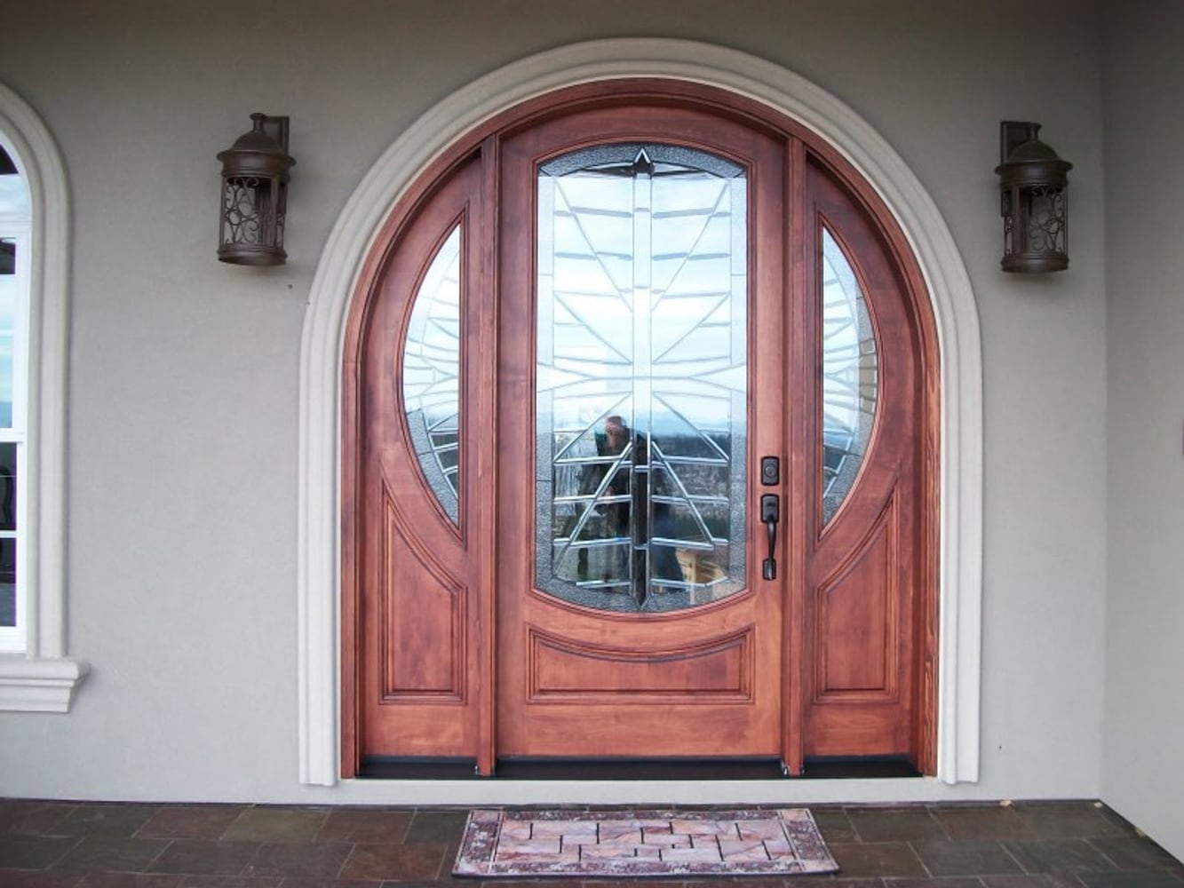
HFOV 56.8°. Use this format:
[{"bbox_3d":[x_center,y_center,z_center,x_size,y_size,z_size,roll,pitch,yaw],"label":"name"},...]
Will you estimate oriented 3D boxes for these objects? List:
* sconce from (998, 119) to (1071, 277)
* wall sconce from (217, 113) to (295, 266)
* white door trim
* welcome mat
[{"bbox_3d":[1.562,-0.876,3.882,0.277,0.572,0.325,0,0,-1],"label":"sconce"},{"bbox_3d":[-1.174,-0.893,3.853,0.277,0.572,0.325,0,0,-1],"label":"wall sconce"},{"bbox_3d":[0.184,-0.116,3.987,2.495,2.715,0.090,0,0,-1],"label":"white door trim"},{"bbox_3d":[0.169,1.323,3.657,1.210,0.014,0.570,0,0,-1],"label":"welcome mat"}]

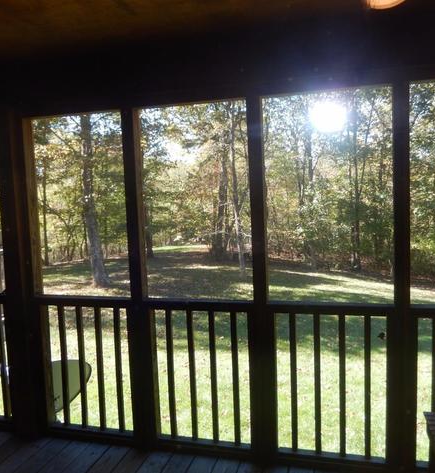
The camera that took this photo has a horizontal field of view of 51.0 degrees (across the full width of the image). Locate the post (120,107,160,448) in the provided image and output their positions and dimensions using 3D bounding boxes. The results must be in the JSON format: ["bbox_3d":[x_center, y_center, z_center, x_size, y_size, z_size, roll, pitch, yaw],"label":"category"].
[{"bbox_3d":[-0.492,0.302,2.863,0.130,2.130,0.100,-1,5,15],"label":"post"}]

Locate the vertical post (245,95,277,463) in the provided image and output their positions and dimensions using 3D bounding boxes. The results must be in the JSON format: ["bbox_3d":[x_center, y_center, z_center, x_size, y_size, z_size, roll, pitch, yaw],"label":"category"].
[{"bbox_3d":[0.255,0.293,2.658,0.130,2.130,0.100,-1,5,15],"label":"vertical post"}]

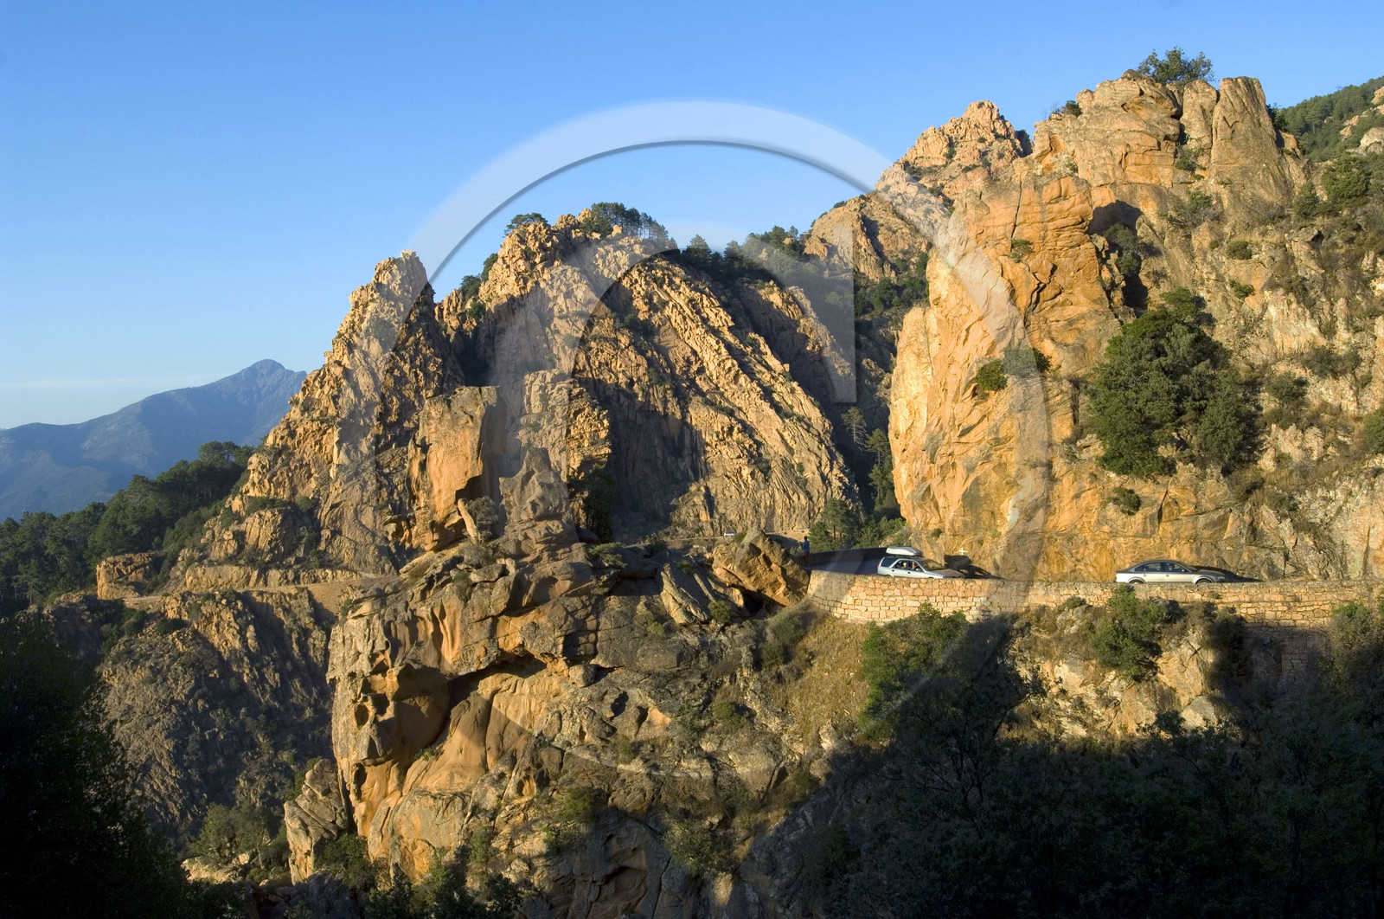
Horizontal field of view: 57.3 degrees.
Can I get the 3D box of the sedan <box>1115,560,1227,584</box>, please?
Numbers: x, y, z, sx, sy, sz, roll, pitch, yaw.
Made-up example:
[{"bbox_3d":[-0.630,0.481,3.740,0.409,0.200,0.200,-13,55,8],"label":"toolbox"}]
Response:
[{"bbox_3d":[20.600,5.060,54.500,4.700,1.460,1.770,-1,-2,28],"label":"sedan"}]

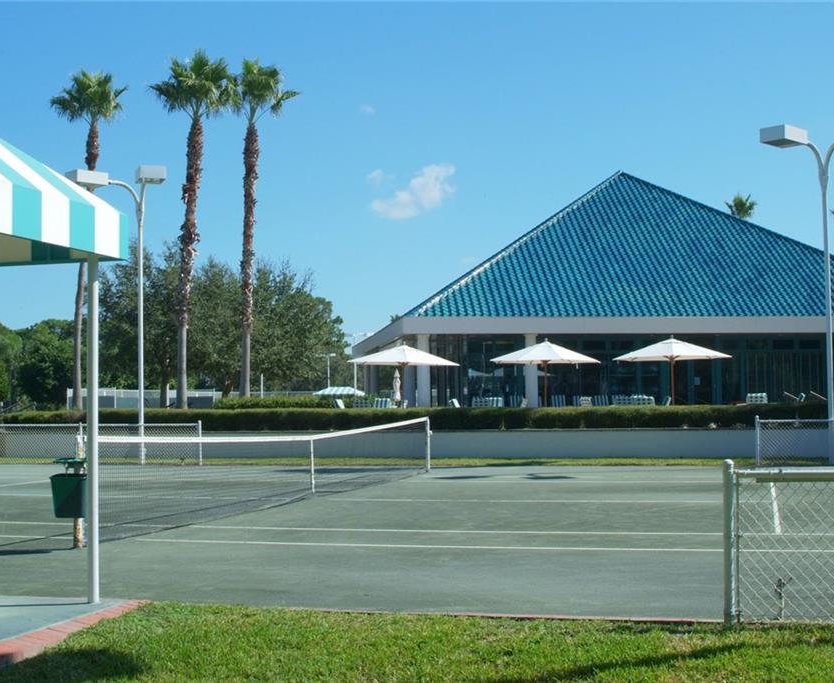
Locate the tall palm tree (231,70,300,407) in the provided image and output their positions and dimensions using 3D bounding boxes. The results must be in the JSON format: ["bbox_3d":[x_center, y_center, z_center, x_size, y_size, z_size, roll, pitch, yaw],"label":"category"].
[{"bbox_3d":[-5.855,-3.911,46.794,2.608,14.399,2.608,0,-3,-7],"label":"tall palm tree"}]

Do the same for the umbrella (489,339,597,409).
[{"bbox_3d":[3.743,1.204,34.584,3.200,2.587,3.200,-1,-3,6],"label":"umbrella"}]

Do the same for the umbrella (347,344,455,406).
[{"bbox_3d":[-0.380,1.307,34.982,3.250,2.529,3.250,-1,-3,-1],"label":"umbrella"}]

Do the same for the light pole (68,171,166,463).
[{"bbox_3d":[-6.840,-0.567,28.502,2.650,7.050,1.400,-2,-3,15],"label":"light pole"}]

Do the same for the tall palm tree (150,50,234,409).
[{"bbox_3d":[-8.515,-3.951,45.296,3.164,14.379,3.164,0,-3,-11],"label":"tall palm tree"}]

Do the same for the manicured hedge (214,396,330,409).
[{"bbox_3d":[-4.738,2.328,38.934,3.976,1.038,1.000,-2,-3,15],"label":"manicured hedge"}]

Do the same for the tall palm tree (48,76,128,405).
[{"bbox_3d":[-13.160,-3.753,47.792,3.101,14.378,3.101,0,-3,-15],"label":"tall palm tree"}]

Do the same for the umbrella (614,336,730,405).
[{"bbox_3d":[7.121,1.114,33.285,3.250,2.538,3.250,-1,-3,12],"label":"umbrella"}]

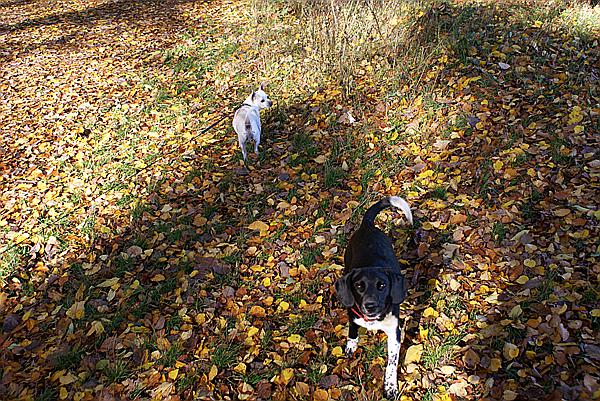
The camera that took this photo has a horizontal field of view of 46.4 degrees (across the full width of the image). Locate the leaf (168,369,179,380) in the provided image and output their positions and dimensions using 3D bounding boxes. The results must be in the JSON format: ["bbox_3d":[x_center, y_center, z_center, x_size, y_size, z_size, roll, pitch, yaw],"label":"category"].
[{"bbox_3d":[-0.409,0.563,2.266,0.029,0.014,0.039,-6,28,-12],"label":"leaf"}]

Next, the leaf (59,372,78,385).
[{"bbox_3d":[-0.743,0.571,2.249,0.061,0.014,0.056,-11,29,-20],"label":"leaf"}]

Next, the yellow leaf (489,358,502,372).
[{"bbox_3d":[0.643,0.543,2.305,0.043,0.014,0.058,9,28,17],"label":"yellow leaf"}]

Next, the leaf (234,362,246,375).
[{"bbox_3d":[-0.202,0.572,2.384,0.039,0.018,0.043,-2,24,-5],"label":"leaf"}]

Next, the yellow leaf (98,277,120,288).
[{"bbox_3d":[-0.788,0.342,2.901,0.045,0.015,0.095,17,29,34],"label":"yellow leaf"}]

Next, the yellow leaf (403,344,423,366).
[{"bbox_3d":[0.397,0.542,2.452,0.063,0.025,0.094,5,24,10],"label":"yellow leaf"}]

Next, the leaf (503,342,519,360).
[{"bbox_3d":[0.745,0.532,2.473,0.057,0.025,0.067,8,25,18],"label":"leaf"}]

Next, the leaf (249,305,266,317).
[{"bbox_3d":[-0.156,0.405,2.576,0.062,0.014,0.069,-2,27,-4],"label":"leaf"}]

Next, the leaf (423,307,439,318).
[{"bbox_3d":[0.478,0.410,2.565,0.055,0.014,0.070,6,28,11],"label":"leaf"}]

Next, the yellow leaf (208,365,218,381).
[{"bbox_3d":[-0.281,0.558,2.274,0.029,0.014,0.039,-4,27,-8],"label":"yellow leaf"}]

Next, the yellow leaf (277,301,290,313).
[{"bbox_3d":[-0.061,0.393,2.598,0.048,0.014,0.065,-1,27,-1],"label":"yellow leaf"}]

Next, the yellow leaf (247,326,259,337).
[{"bbox_3d":[-0.174,0.483,2.583,0.042,0.013,0.047,-2,24,-4],"label":"yellow leaf"}]

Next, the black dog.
[{"bbox_3d":[0.245,0.287,2.312,0.250,0.490,0.580,3,27,7],"label":"black dog"}]

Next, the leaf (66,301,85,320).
[{"bbox_3d":[-0.826,0.405,2.576,0.062,0.014,0.084,-10,29,-19],"label":"leaf"}]

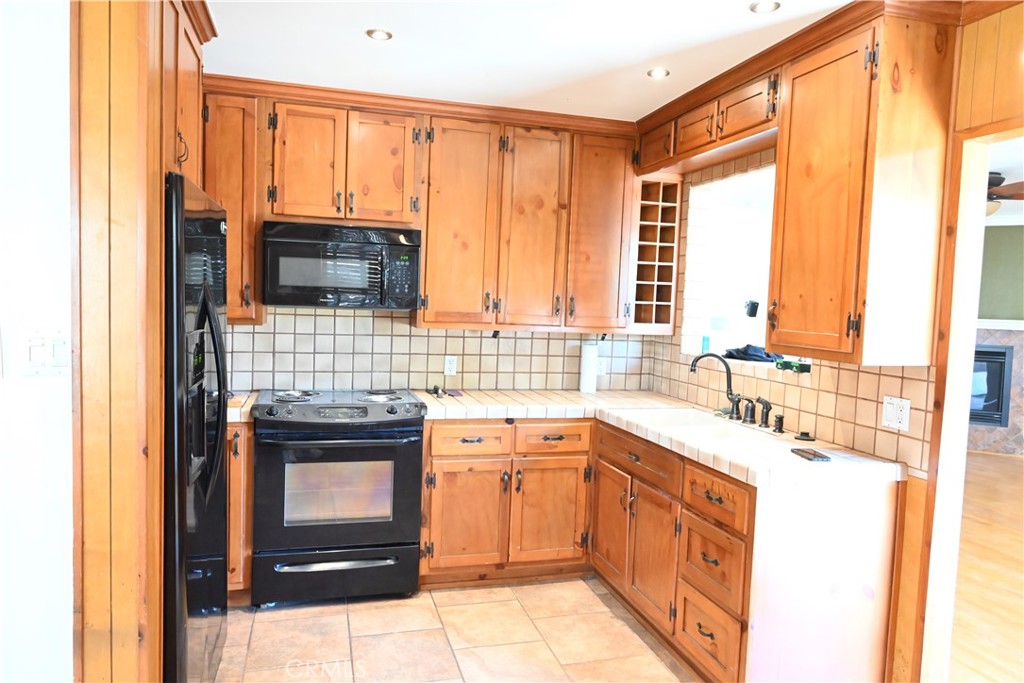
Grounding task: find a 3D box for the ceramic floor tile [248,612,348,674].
[{"bbox_3d":[-0.883,1.259,2.858,0.399,0.010,0.403,1,4,-16],"label":"ceramic floor tile"}]

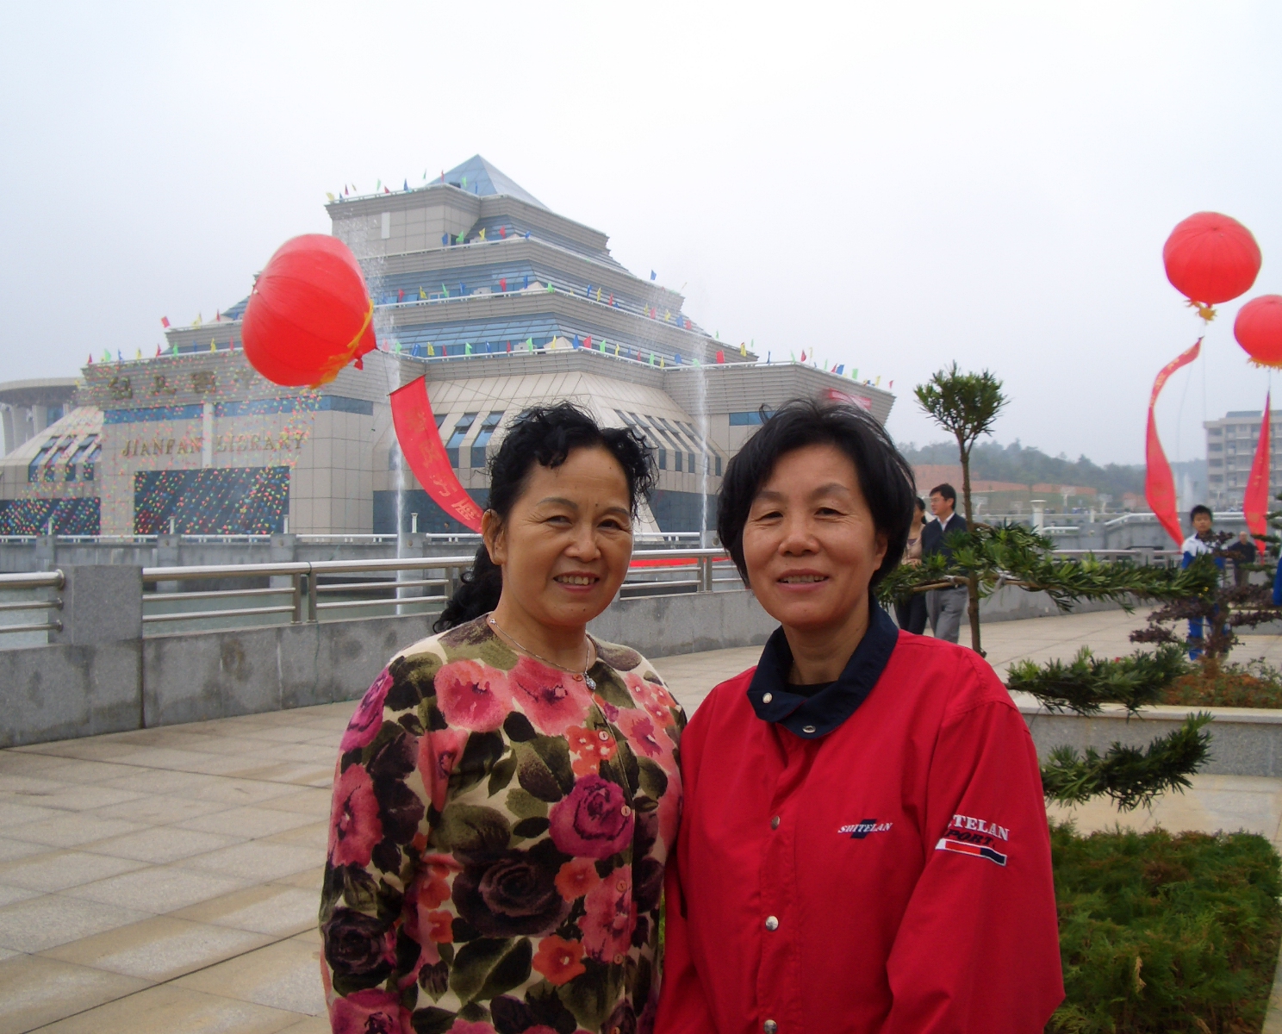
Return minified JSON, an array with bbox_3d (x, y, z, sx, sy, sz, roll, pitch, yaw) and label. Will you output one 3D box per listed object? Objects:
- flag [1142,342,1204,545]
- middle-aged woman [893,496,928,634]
[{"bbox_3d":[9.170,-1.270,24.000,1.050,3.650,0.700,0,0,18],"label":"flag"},{"bbox_3d":[1.990,0.655,10.300,0.480,1.600,0.380,0,0,41],"label":"middle-aged woman"}]

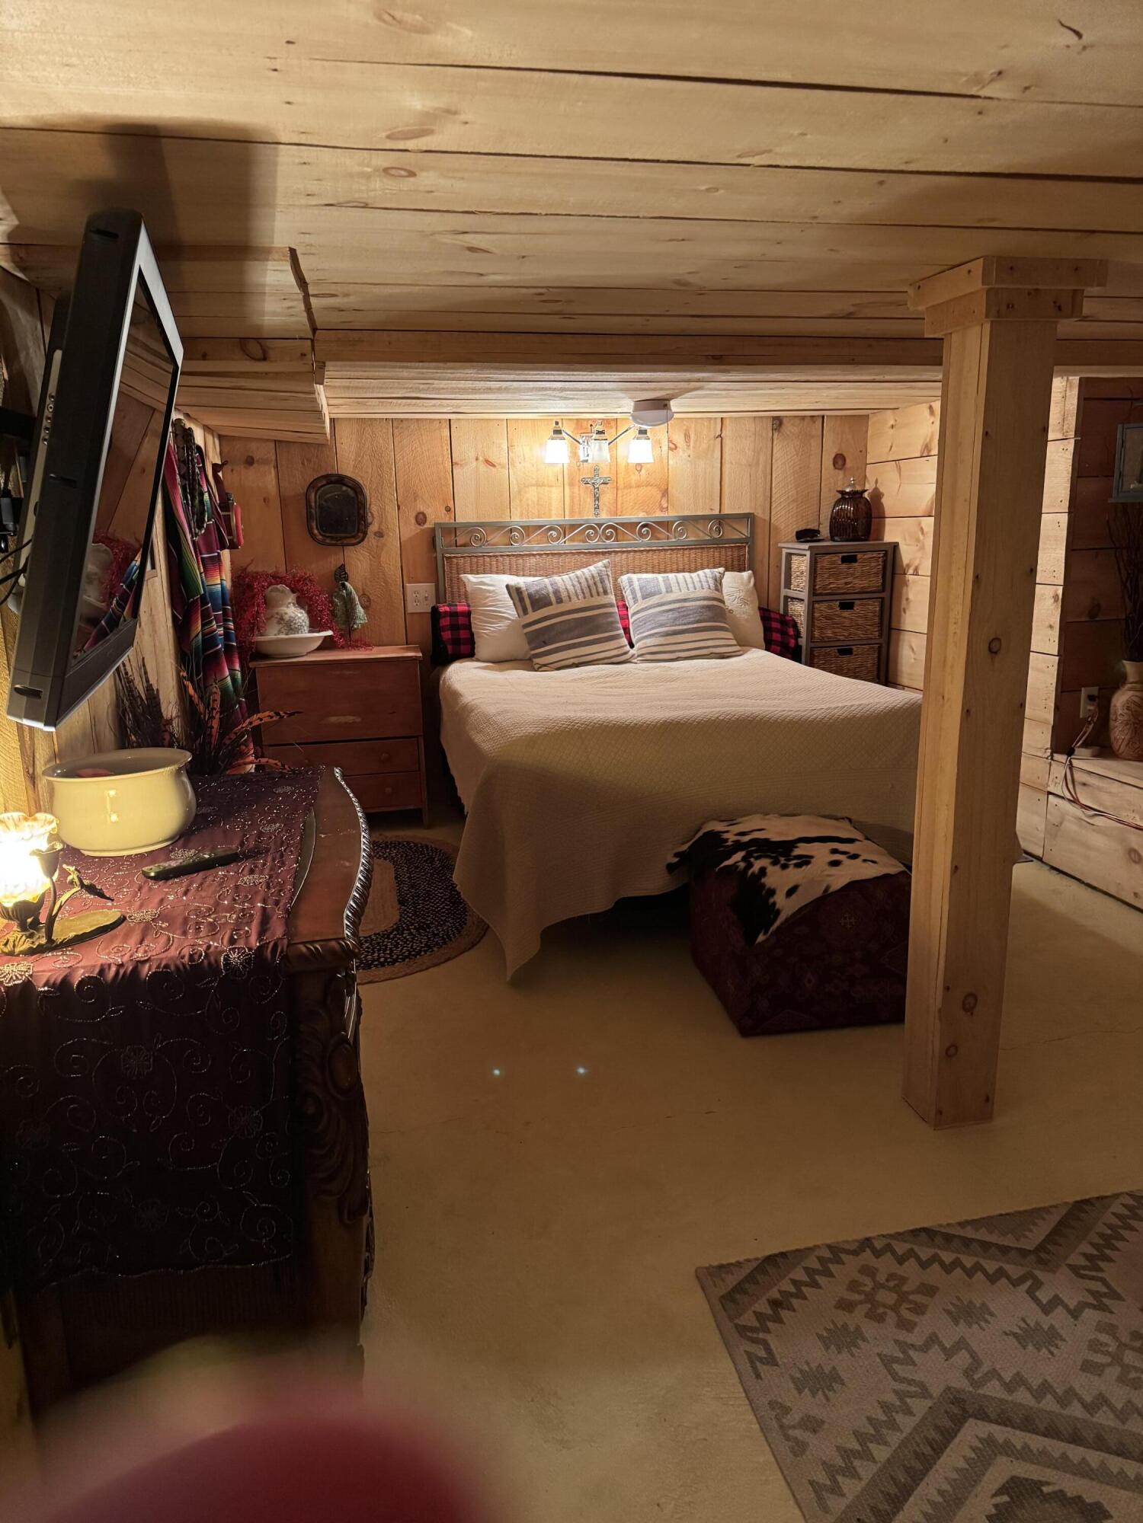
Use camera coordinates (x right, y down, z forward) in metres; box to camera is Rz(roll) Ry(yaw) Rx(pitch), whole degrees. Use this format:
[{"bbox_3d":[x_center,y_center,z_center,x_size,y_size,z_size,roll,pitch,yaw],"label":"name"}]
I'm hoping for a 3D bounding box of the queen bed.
[{"bbox_3d":[0.356,-0.273,4.142,1.740,1.330,2.230,-4,13,-11],"label":"queen bed"}]

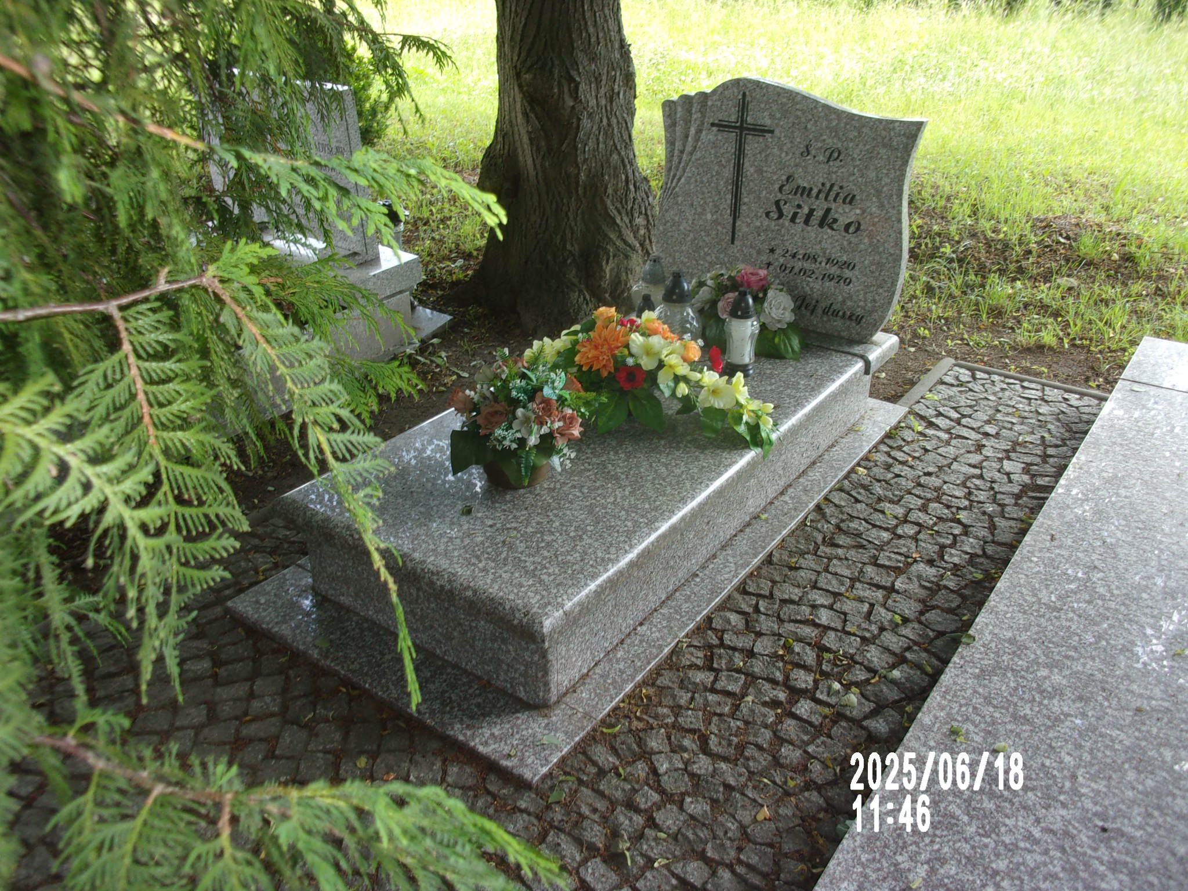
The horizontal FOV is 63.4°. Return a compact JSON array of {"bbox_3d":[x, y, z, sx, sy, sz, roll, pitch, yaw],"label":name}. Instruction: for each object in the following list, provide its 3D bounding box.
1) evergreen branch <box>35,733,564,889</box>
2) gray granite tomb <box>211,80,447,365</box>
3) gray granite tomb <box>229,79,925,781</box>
[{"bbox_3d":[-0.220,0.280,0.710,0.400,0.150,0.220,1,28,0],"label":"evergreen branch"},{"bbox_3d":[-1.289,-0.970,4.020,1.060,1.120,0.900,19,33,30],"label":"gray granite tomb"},{"bbox_3d":[0.110,-0.341,2.760,1.030,1.150,2.220,19,33,30],"label":"gray granite tomb"}]

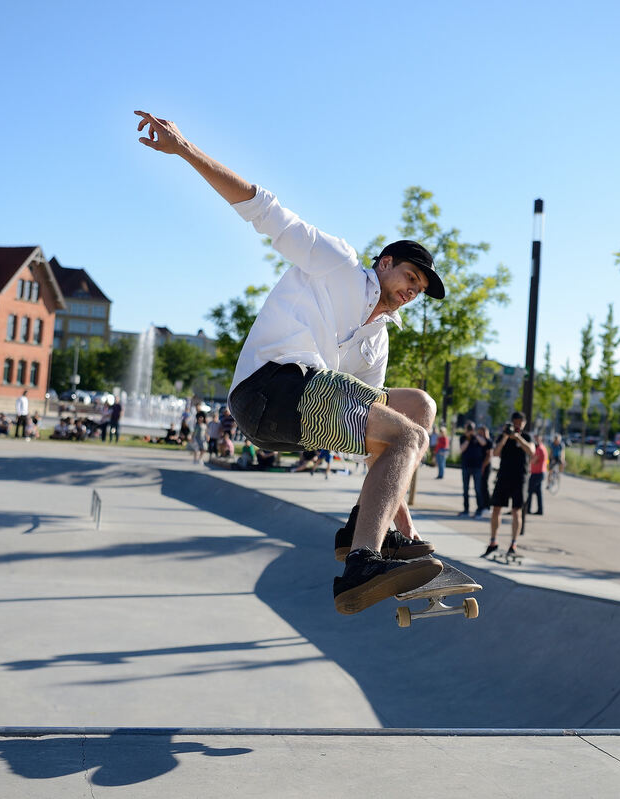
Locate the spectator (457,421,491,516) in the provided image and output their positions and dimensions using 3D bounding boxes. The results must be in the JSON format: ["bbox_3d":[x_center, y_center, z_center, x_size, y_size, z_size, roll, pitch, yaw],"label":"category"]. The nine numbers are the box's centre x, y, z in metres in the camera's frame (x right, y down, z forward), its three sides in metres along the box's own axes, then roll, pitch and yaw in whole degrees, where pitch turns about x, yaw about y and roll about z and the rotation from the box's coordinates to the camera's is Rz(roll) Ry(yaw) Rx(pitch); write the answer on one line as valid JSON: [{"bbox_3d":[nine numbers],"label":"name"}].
[{"bbox_3d":[3.030,1.293,19.700,0.600,1.750,0.480,3,-1,18],"label":"spectator"}]

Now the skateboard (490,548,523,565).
[{"bbox_3d":[2.427,1.944,13.200,0.200,0.130,0.800,4,-1,-25],"label":"skateboard"}]

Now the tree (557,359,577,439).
[{"bbox_3d":[20.730,0.565,86.000,1.600,7.800,1.600,3,-1,0],"label":"tree"}]

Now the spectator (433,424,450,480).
[{"bbox_3d":[4.171,1.699,33.782,0.380,1.660,0.500,5,-1,-24],"label":"spectator"}]

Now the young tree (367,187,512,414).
[{"bbox_3d":[2.393,-1.109,21.900,3.200,6.500,3.200,3,-1,0],"label":"young tree"}]

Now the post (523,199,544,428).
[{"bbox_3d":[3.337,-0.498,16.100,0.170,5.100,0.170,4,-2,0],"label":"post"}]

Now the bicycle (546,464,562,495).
[{"bbox_3d":[7.307,2.341,31.800,0.500,1.020,1.700,3,-2,6],"label":"bicycle"}]

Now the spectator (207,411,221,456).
[{"bbox_3d":[-3.324,1.254,36.982,0.520,1.680,0.350,5,-1,-17],"label":"spectator"}]

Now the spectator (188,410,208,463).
[{"bbox_3d":[-3.581,1.258,34.400,0.550,1.650,0.400,3,-1,6],"label":"spectator"}]

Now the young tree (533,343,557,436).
[{"bbox_3d":[15.587,0.192,70.912,1.800,8.000,1.800,4,-1,0],"label":"young tree"}]

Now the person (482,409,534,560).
[{"bbox_3d":[2.476,1.060,13.300,0.650,1.780,0.500,3,-2,14],"label":"person"}]

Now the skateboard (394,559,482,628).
[{"bbox_3d":[0.301,0.506,2.909,0.210,0.130,0.810,-6,0,-5],"label":"skateboard"}]

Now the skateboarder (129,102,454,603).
[{"bbox_3d":[-0.056,-0.106,3.050,0.830,1.400,0.650,3,-2,23],"label":"skateboarder"}]

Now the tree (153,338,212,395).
[{"bbox_3d":[-11.360,-2.762,95.000,5.600,5.800,5.400,4,-2,0],"label":"tree"}]

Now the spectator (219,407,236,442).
[{"bbox_3d":[-2.807,1.181,36.500,0.550,1.750,0.420,3,-2,6],"label":"spectator"}]

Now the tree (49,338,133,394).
[{"bbox_3d":[-24.087,-3.182,117.000,9.000,7.200,7.500,3,-1,0],"label":"tree"}]

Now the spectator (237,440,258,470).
[{"bbox_3d":[-1.917,1.702,32.700,0.600,0.870,0.700,2,-1,34],"label":"spectator"}]

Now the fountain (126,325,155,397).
[{"bbox_3d":[-12.364,-1.975,78.000,2.200,7.000,2.200,3,-1,0],"label":"fountain"}]

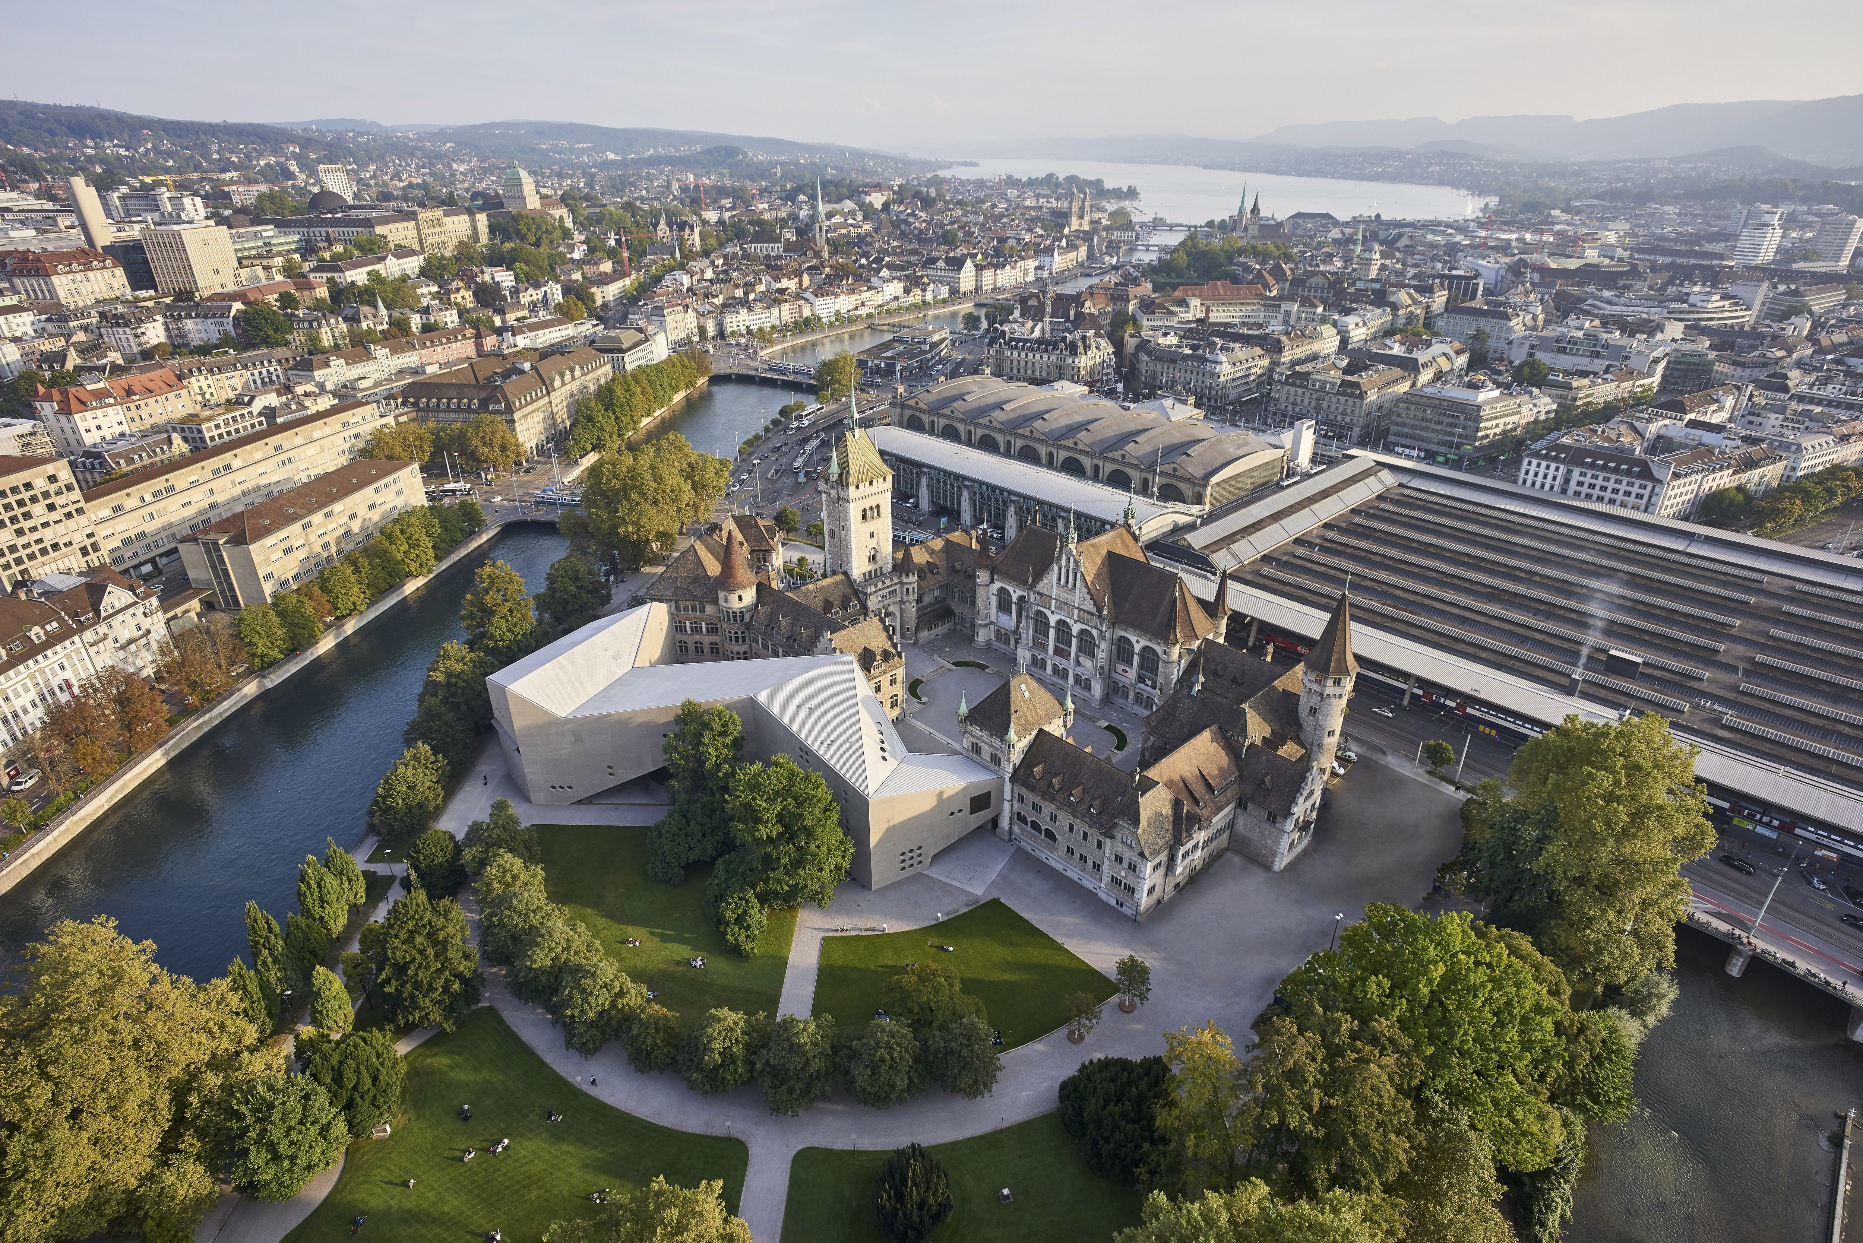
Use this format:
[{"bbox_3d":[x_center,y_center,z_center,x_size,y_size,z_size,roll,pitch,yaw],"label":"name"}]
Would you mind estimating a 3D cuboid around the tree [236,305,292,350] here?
[{"bbox_3d":[-261.210,-115.050,365.410,17.000,18.000,17.000,0,26,0],"label":"tree"}]

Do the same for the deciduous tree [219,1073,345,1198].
[{"bbox_3d":[-75.070,60.770,108.890,11.800,16.700,11.800,23,35,37],"label":"deciduous tree"}]

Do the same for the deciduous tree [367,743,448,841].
[{"bbox_3d":[-87.013,29.183,155.408,10.494,15.353,11.466,0,27,0],"label":"deciduous tree"}]

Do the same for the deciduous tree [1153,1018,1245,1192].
[{"bbox_3d":[29.437,52.731,100.475,9.134,21.863,8.940,0,27,0],"label":"deciduous tree"}]

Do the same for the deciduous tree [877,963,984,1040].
[{"bbox_3d":[0.380,50.544,119.446,13.215,8.940,11.660,0,27,0],"label":"deciduous tree"}]

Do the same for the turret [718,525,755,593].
[{"bbox_3d":[-42.656,-14.165,202.342,8.648,13.604,8.648,0,27,0],"label":"turret"}]

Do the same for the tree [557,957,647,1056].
[{"bbox_3d":[-41.502,49.659,118.317,10.494,11.660,11.077,0,27,0],"label":"tree"}]

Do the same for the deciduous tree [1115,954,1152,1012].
[{"bbox_3d":[26.806,48.374,124.359,4.664,8.357,4.664,0,27,0],"label":"deciduous tree"}]

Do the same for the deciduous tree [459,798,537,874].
[{"bbox_3d":[-66.830,33.590,144.110,10.400,14.300,10.400,0,26,0],"label":"deciduous tree"}]

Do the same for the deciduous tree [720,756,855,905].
[{"bbox_3d":[-22.741,34.104,147.805,20.300,25.500,20.300,0,27,0],"label":"deciduous tree"}]

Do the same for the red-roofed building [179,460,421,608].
[{"bbox_3d":[-181.050,-29.560,275.000,20.600,22.800,71.700,3,27,6],"label":"red-roofed building"}]

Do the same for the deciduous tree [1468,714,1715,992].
[{"bbox_3d":[92.509,33.099,132.644,25.060,40.650,25.060,0,27,0],"label":"deciduous tree"}]

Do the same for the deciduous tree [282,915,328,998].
[{"bbox_3d":[-83.770,44.000,124.560,4.300,13.200,4.300,0,26,0],"label":"deciduous tree"}]

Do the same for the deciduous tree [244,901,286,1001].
[{"bbox_3d":[-86.270,43.380,121.000,4.000,17.500,4.000,0,26,0],"label":"deciduous tree"}]

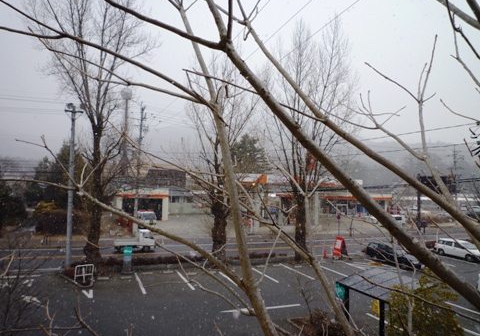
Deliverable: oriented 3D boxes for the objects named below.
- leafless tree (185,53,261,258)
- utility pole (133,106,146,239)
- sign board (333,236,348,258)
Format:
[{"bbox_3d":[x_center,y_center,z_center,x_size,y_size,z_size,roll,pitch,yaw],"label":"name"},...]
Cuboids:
[{"bbox_3d":[-1.392,-0.584,26.080,5.300,15.200,5.300,2,-2,-18],"label":"leafless tree"},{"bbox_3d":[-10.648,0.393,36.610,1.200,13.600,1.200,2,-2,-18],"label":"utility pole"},{"bbox_3d":[8.252,6.469,28.344,0.900,1.730,0.680,3,-3,-44],"label":"sign board"}]

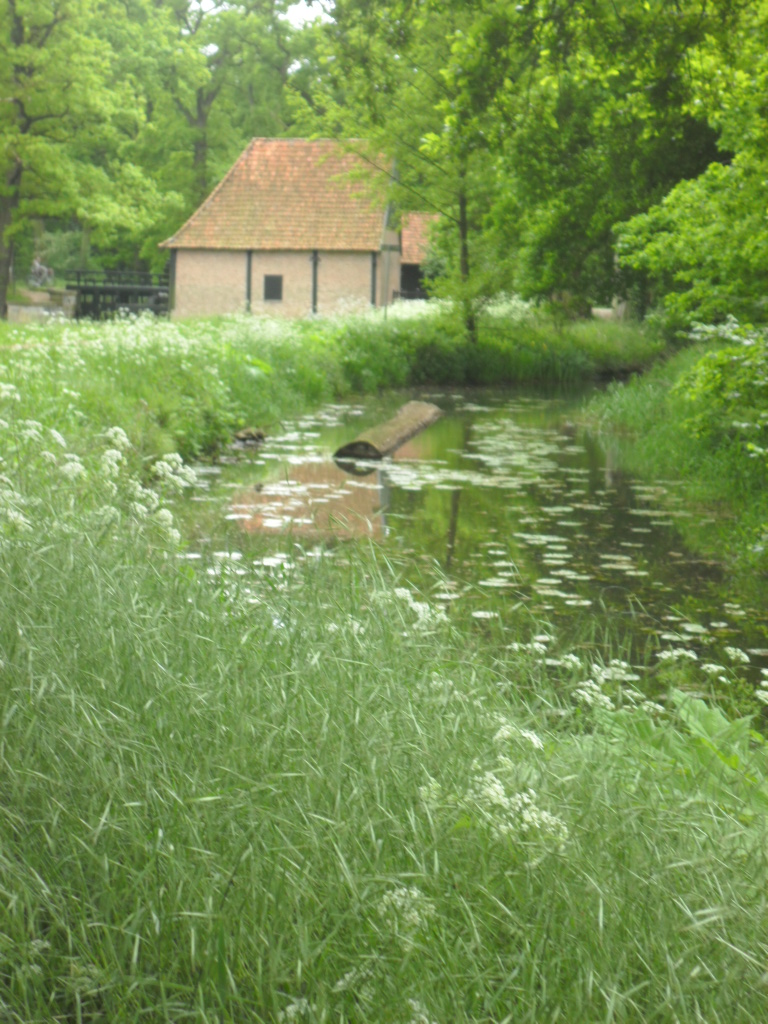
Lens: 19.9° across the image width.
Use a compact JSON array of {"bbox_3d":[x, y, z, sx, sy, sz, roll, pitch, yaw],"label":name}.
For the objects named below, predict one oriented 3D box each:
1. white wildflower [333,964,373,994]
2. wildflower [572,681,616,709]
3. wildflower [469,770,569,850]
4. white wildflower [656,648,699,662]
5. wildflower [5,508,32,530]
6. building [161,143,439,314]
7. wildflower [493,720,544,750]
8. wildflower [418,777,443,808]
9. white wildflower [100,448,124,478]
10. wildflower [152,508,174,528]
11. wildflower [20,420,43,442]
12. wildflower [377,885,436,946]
[{"bbox_3d":[-0.047,0.714,3.350,0.063,0.045,0.055,1,6,0],"label":"white wildflower"},{"bbox_3d":[0.603,0.528,6.300,0.121,0.073,0.103,0,6,0],"label":"wildflower"},{"bbox_3d":[0.246,0.545,4.000,0.183,0.120,0.155,0,6,0],"label":"wildflower"},{"bbox_3d":[0.872,0.426,6.500,0.124,0.042,0.090,1,6,0],"label":"white wildflower"},{"bbox_3d":[-1.052,0.022,6.300,0.080,0.058,0.075,1,6,0],"label":"wildflower"},{"bbox_3d":[-3.823,-12.163,94.984,9.700,8.100,7.500,2,6,7],"label":"building"},{"bbox_3d":[0.313,0.521,5.100,0.118,0.062,0.090,1,6,0],"label":"wildflower"},{"bbox_3d":[0.096,0.577,4.500,0.050,0.062,0.050,1,6,0],"label":"wildflower"},{"bbox_3d":[-0.980,-0.175,7.900,0.087,0.104,0.074,0,6,0],"label":"white wildflower"},{"bbox_3d":[-0.725,0.021,7.200,0.072,0.061,0.061,0,6,0],"label":"wildflower"},{"bbox_3d":[-1.482,-0.338,9.200,0.092,0.089,0.079,0,6,0],"label":"wildflower"},{"bbox_3d":[0.033,0.590,3.200,0.088,0.076,0.075,0,6,0],"label":"wildflower"}]

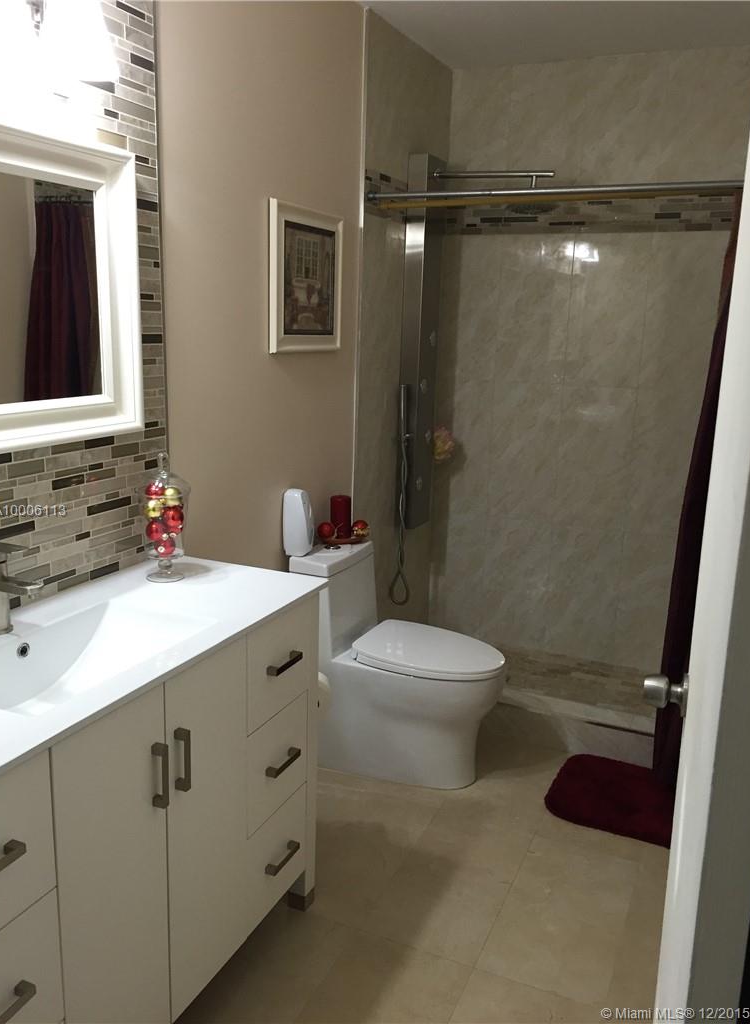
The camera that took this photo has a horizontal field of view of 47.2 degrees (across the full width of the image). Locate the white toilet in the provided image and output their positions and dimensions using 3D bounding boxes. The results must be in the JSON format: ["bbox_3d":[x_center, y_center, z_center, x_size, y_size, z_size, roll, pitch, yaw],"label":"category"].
[{"bbox_3d":[0.089,0.508,2.899,0.698,0.706,0.375,7,14,23],"label":"white toilet"}]

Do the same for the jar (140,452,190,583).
[{"bbox_3d":[-0.491,0.010,1.989,0.109,0.299,0.109,2,13,0],"label":"jar"}]

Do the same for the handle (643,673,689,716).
[{"bbox_3d":[0.443,0.277,1.300,0.066,0.066,0.066,7,14,23],"label":"handle"}]

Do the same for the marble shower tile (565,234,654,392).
[{"bbox_3d":[0.945,-0.817,3.497,0.300,0.611,0.010,7,14,23],"label":"marble shower tile"}]

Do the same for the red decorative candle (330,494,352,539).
[{"bbox_3d":[-0.119,0.023,2.970,0.073,0.142,0.073,2,13,0],"label":"red decorative candle"}]

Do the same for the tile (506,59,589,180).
[{"bbox_3d":[0.703,-1.595,3.510,0.307,0.453,0.015,7,14,23],"label":"tile"}]

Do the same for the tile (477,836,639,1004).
[{"bbox_3d":[0.485,1.026,2.203,0.295,0.010,0.591,7,14,23],"label":"tile"}]

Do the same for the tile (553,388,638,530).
[{"bbox_3d":[0.942,-0.237,3.686,0.307,0.608,0.015,7,14,23],"label":"tile"}]

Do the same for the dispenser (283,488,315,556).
[{"bbox_3d":[-0.232,0.030,2.695,0.080,0.204,0.075,7,14,23],"label":"dispenser"}]

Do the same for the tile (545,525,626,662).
[{"bbox_3d":[0.911,0.360,3.765,0.300,0.597,0.010,7,14,23],"label":"tile"}]

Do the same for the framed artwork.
[{"bbox_3d":[-0.205,-0.706,2.626,0.028,0.411,0.414,7,14,23],"label":"framed artwork"}]

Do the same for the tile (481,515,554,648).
[{"bbox_3d":[0.644,0.320,3.940,0.307,0.608,0.015,7,14,23],"label":"tile"}]

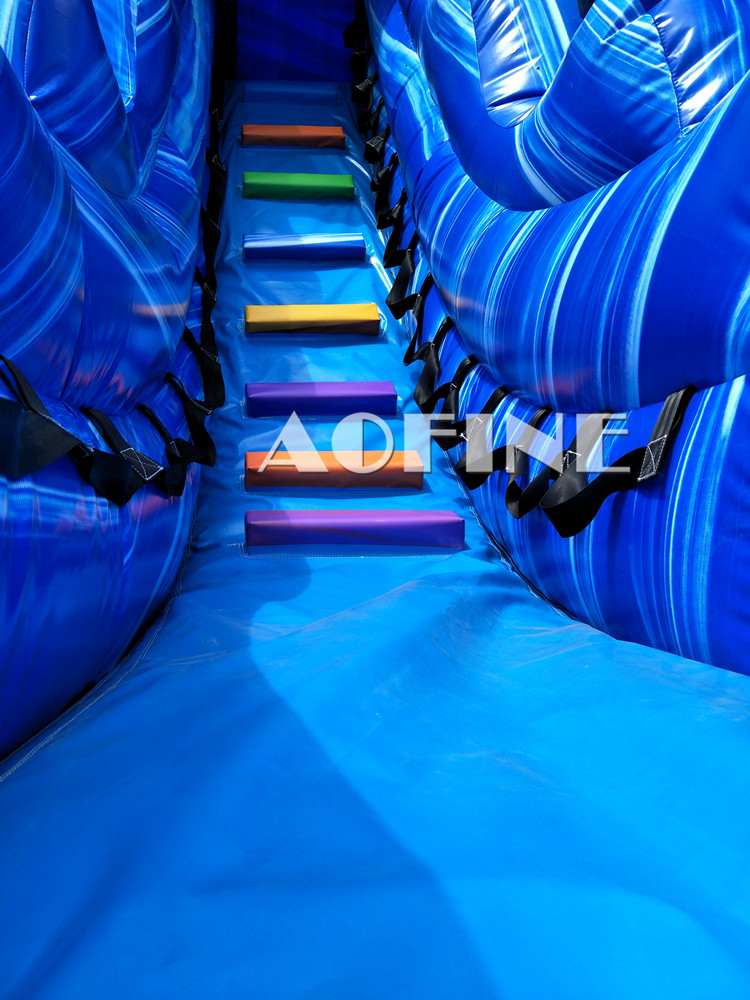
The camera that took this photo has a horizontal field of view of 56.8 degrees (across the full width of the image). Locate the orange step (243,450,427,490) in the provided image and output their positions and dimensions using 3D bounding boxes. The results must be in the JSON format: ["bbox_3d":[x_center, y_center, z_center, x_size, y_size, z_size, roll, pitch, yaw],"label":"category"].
[{"bbox_3d":[-0.130,-0.101,2.289,0.570,0.070,0.114,-2,24,-8],"label":"orange step"}]

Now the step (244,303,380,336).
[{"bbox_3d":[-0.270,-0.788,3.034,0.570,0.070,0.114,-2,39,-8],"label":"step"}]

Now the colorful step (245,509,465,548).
[{"bbox_3d":[-0.052,0.075,1.869,0.570,0.070,0.114,-2,14,-8],"label":"colorful step"}]

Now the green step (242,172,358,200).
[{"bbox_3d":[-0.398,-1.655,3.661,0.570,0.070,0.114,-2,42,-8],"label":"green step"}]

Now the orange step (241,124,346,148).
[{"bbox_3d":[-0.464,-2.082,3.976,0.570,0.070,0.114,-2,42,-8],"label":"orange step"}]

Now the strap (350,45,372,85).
[{"bbox_3d":[-0.079,-2.542,4.047,0.110,0.210,0.160,-2,4,-8],"label":"strap"}]

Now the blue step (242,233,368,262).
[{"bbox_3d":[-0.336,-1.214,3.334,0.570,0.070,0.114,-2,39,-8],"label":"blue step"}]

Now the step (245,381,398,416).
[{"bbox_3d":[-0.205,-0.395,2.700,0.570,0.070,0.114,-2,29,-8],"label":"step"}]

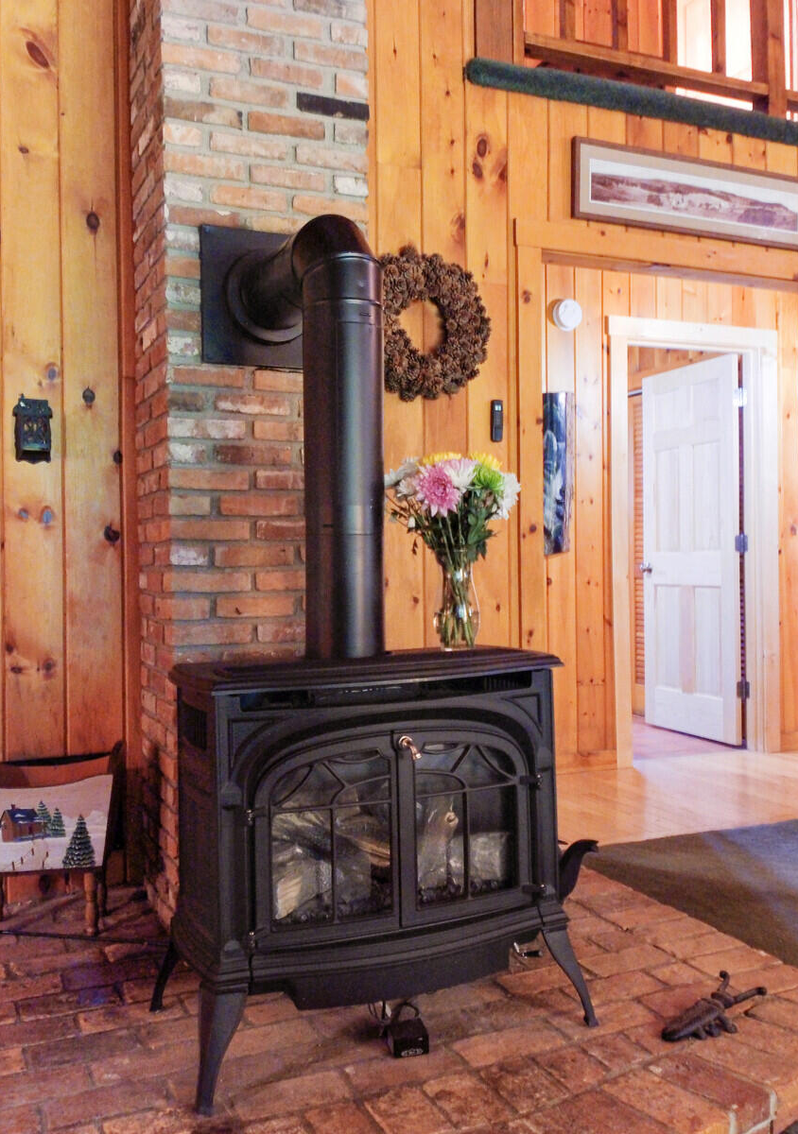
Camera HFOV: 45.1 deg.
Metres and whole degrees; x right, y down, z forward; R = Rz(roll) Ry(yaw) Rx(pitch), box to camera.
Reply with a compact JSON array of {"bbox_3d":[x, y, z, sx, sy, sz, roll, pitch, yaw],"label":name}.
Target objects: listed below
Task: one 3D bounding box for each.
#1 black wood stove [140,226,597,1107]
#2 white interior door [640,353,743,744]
[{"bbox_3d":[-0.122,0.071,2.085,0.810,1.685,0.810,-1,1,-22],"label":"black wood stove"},{"bbox_3d":[1.625,-0.092,5.329,0.040,2.030,0.770,-1,1,-24],"label":"white interior door"}]

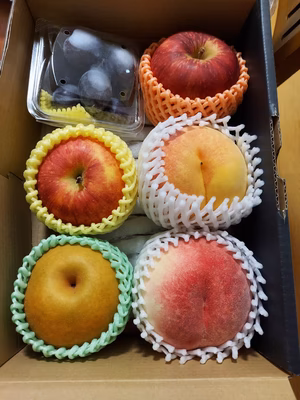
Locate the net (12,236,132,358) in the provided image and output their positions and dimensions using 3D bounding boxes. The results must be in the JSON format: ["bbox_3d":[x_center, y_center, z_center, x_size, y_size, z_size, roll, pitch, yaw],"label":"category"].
[{"bbox_3d":[-0.065,0.082,0.260,0.101,0.070,0.101,0,78,-4],"label":"net"}]

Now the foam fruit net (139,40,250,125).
[{"bbox_3d":[0.043,-0.110,0.303,0.107,0.066,0.107,0,78,-4],"label":"foam fruit net"}]

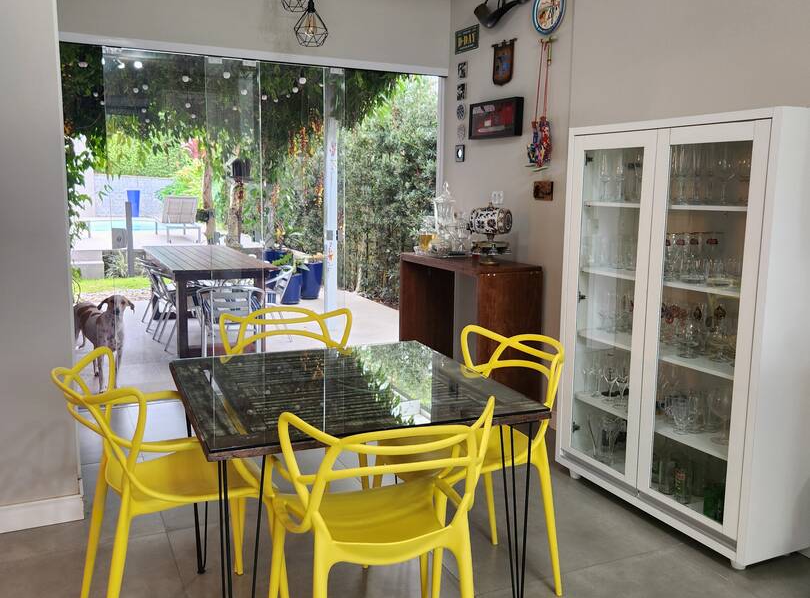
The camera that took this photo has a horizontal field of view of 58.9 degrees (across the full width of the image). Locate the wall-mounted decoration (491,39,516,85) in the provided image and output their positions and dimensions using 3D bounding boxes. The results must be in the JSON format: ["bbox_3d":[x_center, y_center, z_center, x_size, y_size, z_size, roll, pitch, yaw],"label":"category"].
[{"bbox_3d":[0.612,-1.456,4.430,0.030,0.265,0.260,-3,10,-25],"label":"wall-mounted decoration"}]

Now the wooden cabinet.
[{"bbox_3d":[0.380,0.211,4.617,0.437,0.921,1.003,-3,10,-25],"label":"wooden cabinet"}]

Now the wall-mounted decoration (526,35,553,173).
[{"bbox_3d":[0.766,-1.093,4.059,0.100,0.730,0.170,-3,10,-25],"label":"wall-mounted decoration"}]

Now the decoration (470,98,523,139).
[{"bbox_3d":[0.571,-1.124,4.512,0.068,0.220,0.520,-3,10,-25],"label":"decoration"}]

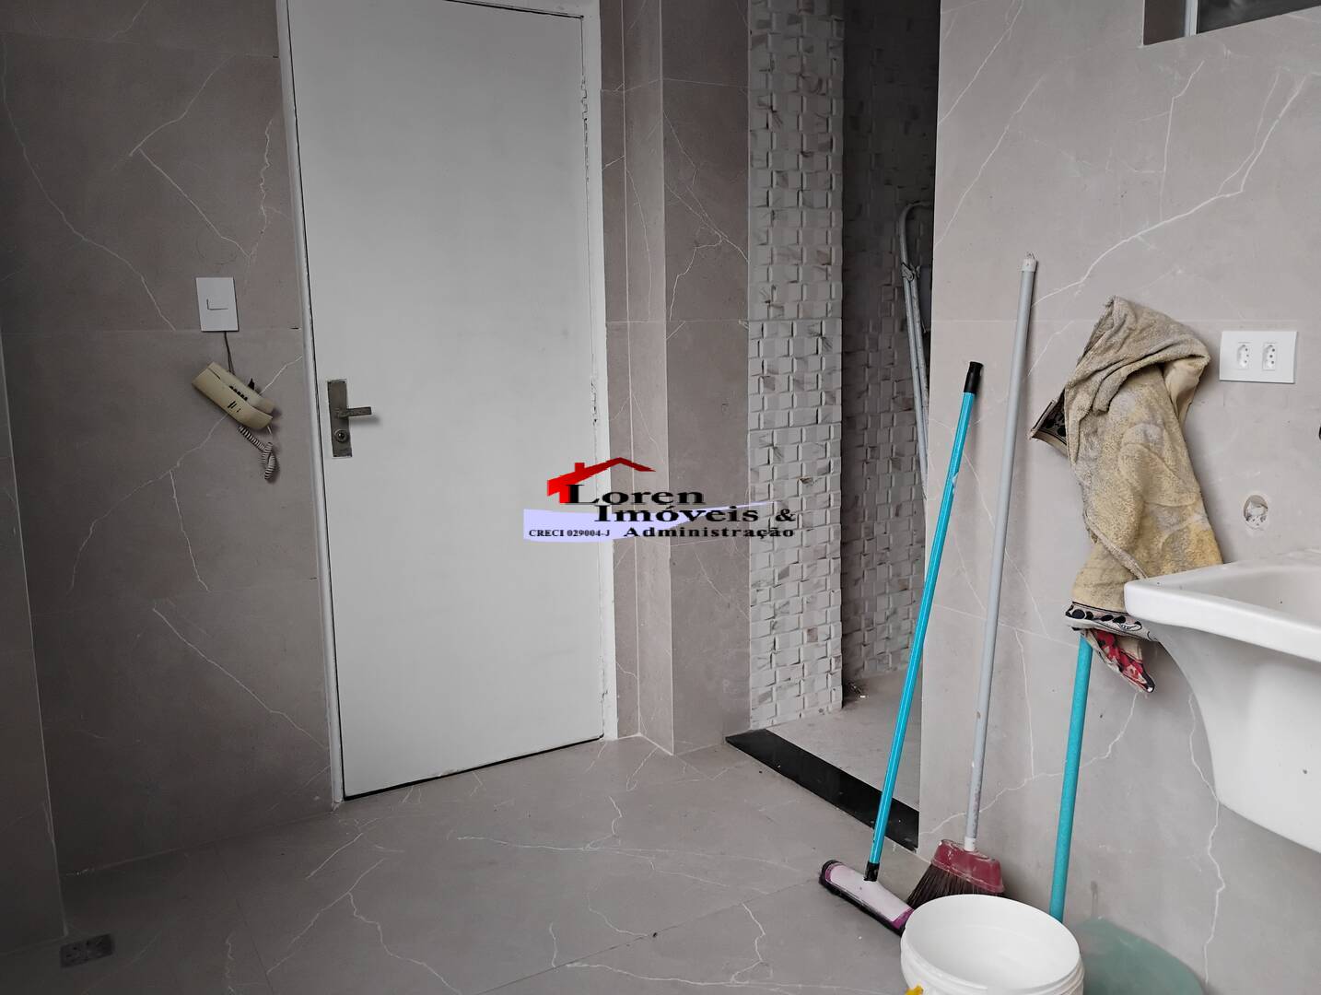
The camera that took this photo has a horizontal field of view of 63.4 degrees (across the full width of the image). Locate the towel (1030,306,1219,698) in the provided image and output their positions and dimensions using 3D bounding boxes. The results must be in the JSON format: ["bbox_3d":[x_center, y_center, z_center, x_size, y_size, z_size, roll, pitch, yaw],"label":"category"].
[{"bbox_3d":[0.774,-0.008,1.825,0.135,0.650,0.380,-6,11,-30],"label":"towel"}]

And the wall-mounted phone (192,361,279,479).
[{"bbox_3d":[-0.956,-0.172,2.413,0.172,0.262,0.080,-6,11,-30],"label":"wall-mounted phone"}]

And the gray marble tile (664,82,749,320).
[{"bbox_3d":[0.118,-0.767,2.819,0.266,0.600,0.014,-6,11,-30],"label":"gray marble tile"}]

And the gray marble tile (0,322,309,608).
[{"bbox_3d":[-1.101,-0.071,2.401,0.600,0.600,0.014,-6,11,-30],"label":"gray marble tile"}]

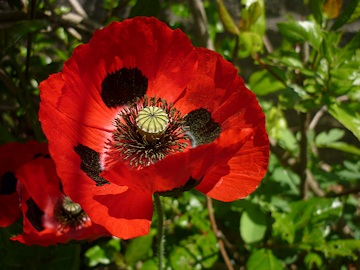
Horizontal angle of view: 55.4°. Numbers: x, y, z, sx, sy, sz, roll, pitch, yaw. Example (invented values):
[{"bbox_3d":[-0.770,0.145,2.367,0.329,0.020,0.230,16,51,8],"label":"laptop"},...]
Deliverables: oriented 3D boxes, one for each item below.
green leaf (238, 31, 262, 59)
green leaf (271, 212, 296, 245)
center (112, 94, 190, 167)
[{"bbox_3d":[0.103,-0.131,0.500,0.034,0.037,0.018,2,16,6],"label":"green leaf"},{"bbox_3d":[0.152,0.136,0.500,0.034,0.043,0.018,3,17,11],"label":"green leaf"},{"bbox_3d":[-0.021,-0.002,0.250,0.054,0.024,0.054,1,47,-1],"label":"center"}]

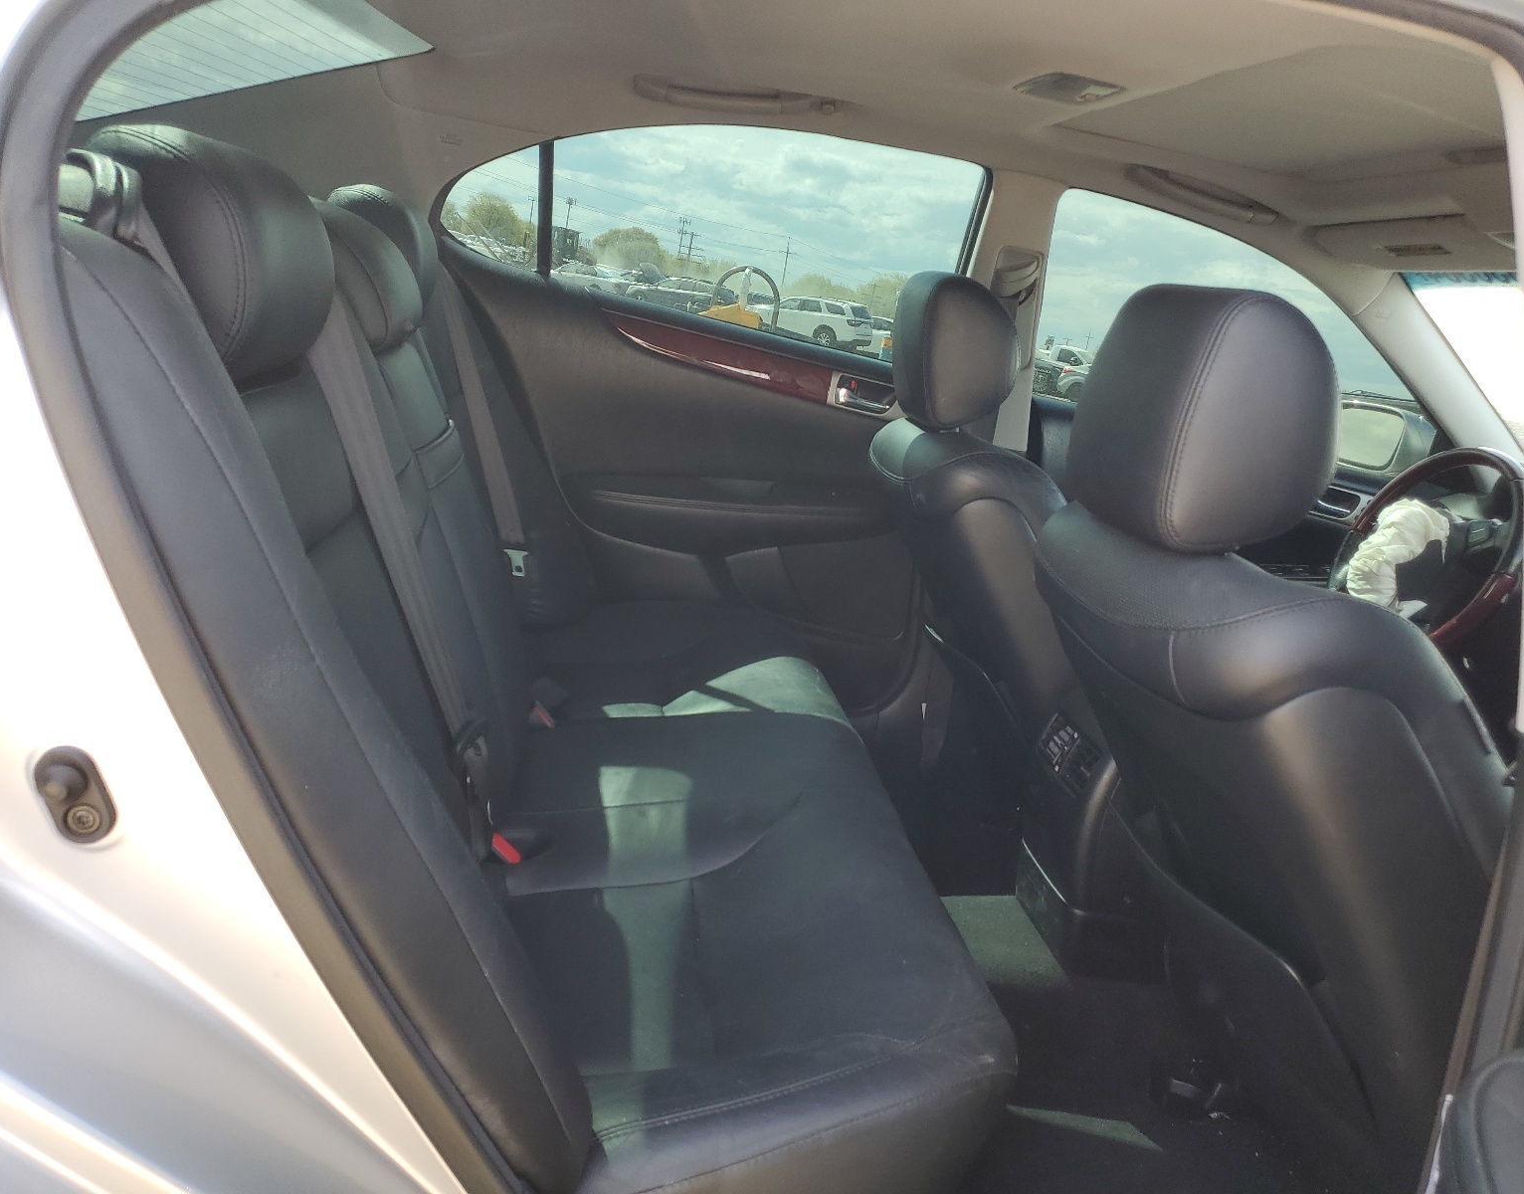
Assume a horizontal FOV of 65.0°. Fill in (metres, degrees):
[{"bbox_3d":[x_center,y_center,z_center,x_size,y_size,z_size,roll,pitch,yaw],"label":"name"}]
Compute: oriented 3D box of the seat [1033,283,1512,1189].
[{"bbox_3d":[0.644,0.256,1.184,0.840,0.990,0.530,7,14,-10],"label":"seat"}]

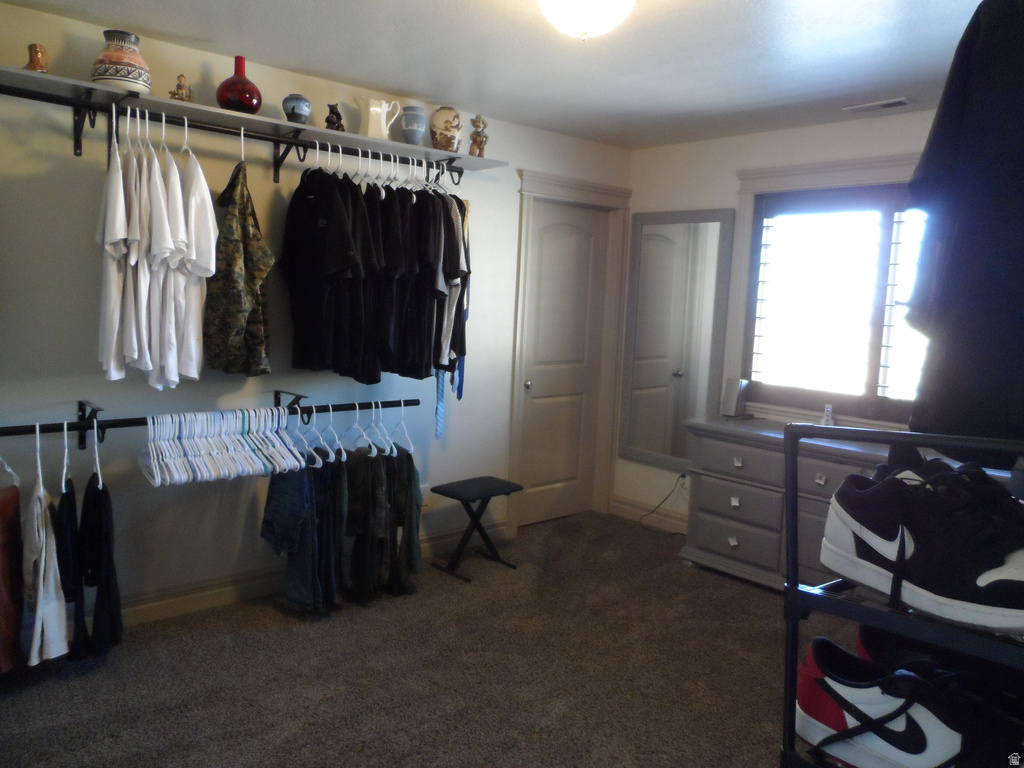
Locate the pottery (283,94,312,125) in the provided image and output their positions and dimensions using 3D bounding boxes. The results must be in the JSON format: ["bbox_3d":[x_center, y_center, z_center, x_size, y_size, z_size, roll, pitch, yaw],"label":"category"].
[{"bbox_3d":[-0.919,-1.168,3.042,0.129,0.140,0.129,-4,10,-39],"label":"pottery"}]

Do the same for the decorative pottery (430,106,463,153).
[{"bbox_3d":[-0.331,-1.263,3.564,0.158,0.240,0.158,2,7,0],"label":"decorative pottery"}]

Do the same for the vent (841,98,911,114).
[{"bbox_3d":[1.756,-1.327,3.419,0.120,0.018,0.300,-4,10,-40],"label":"vent"}]

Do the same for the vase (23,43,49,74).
[{"bbox_3d":[-1.636,-1.104,2.433,0.065,0.113,0.092,7,9,35],"label":"vase"}]

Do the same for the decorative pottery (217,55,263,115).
[{"bbox_3d":[-1.120,-1.216,2.919,0.187,0.250,0.187,-4,10,-39],"label":"decorative pottery"}]

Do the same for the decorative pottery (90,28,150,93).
[{"bbox_3d":[-1.452,-1.178,2.649,0.188,0.230,0.188,-4,10,-40],"label":"decorative pottery"}]

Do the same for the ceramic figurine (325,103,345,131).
[{"bbox_3d":[-0.801,-1.188,3.215,0.082,0.146,0.075,-2,9,-29],"label":"ceramic figurine"}]

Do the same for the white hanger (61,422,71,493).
[{"bbox_3d":[-1.621,0.252,2.582,0.012,0.240,0.420,-2,9,-30],"label":"white hanger"}]

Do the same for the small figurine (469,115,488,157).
[{"bbox_3d":[-0.173,-1.272,3.695,0.098,0.236,0.085,1,7,-10],"label":"small figurine"}]

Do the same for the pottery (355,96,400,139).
[{"bbox_3d":[-0.634,-1.236,3.351,0.235,0.216,0.140,-1,8,-21],"label":"pottery"}]

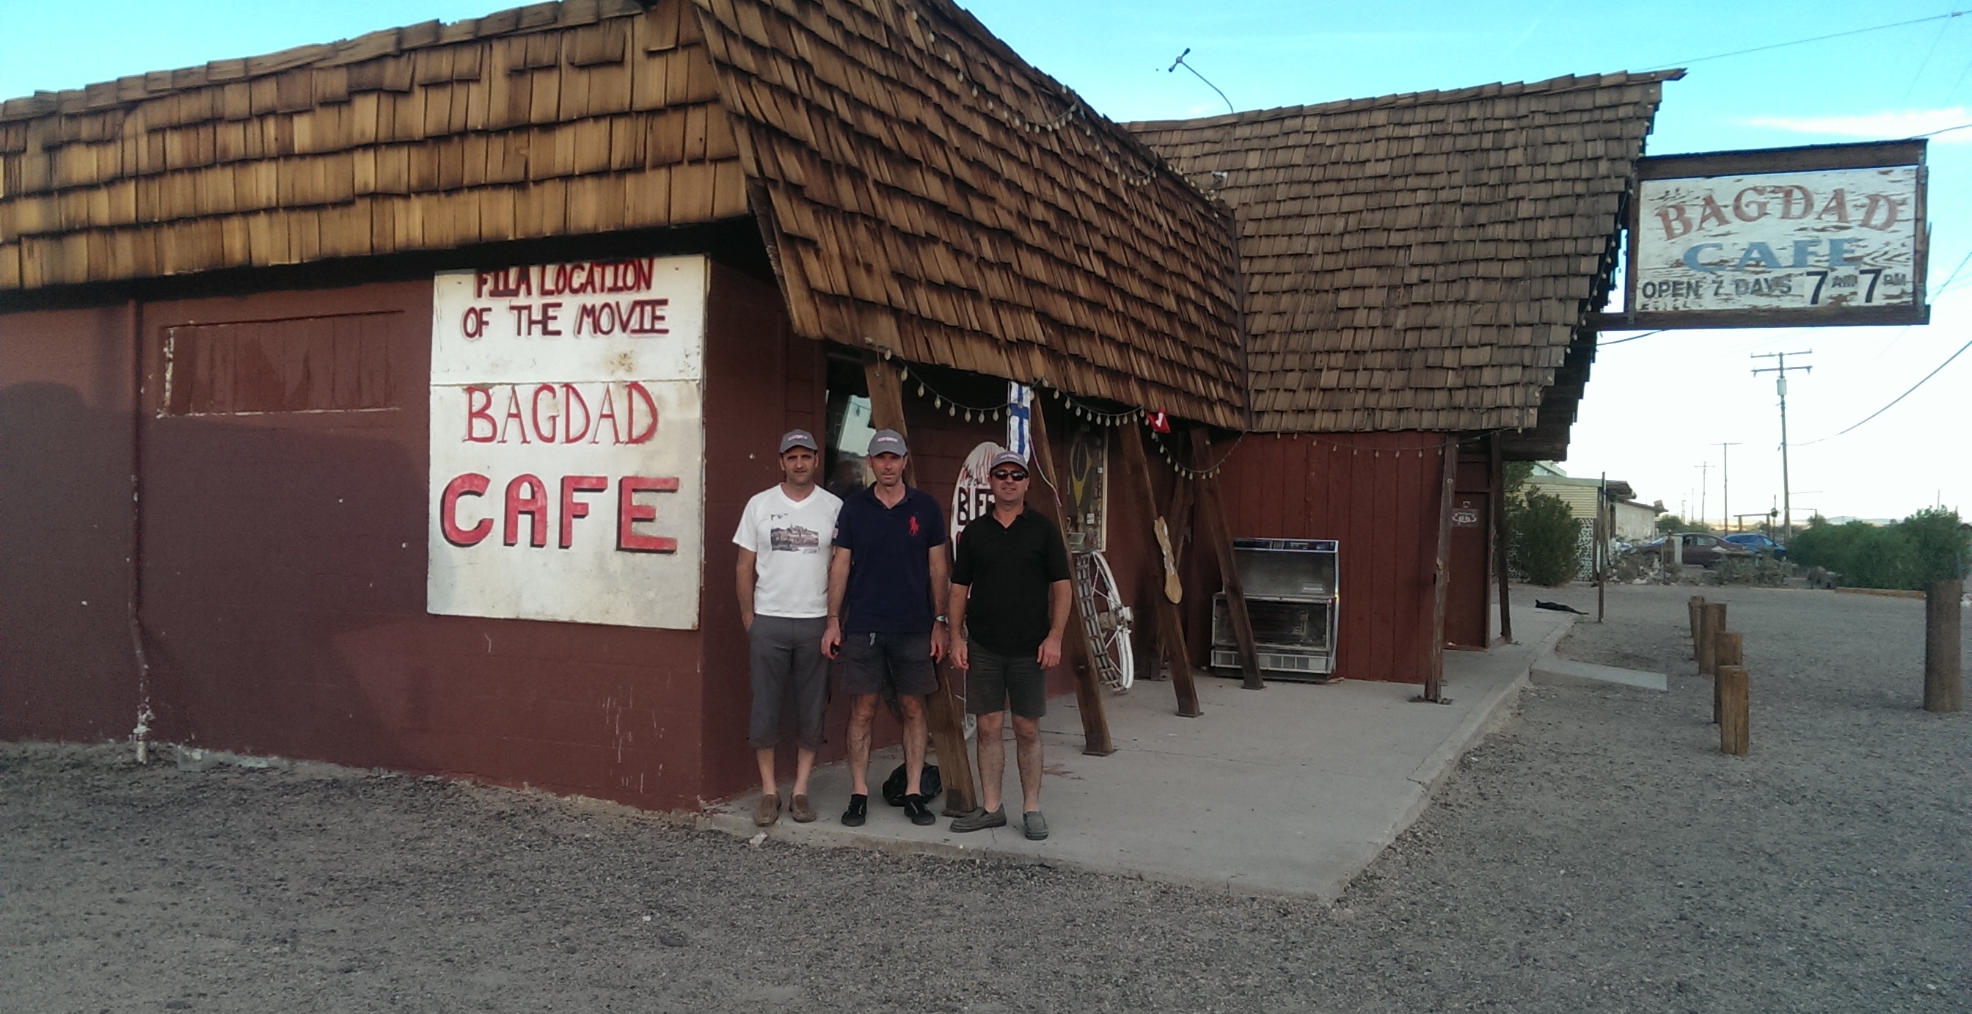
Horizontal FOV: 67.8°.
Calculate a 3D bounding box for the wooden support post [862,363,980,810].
[{"bbox_3d":[-0.320,0.360,7.232,0.130,2.284,0.130,-12,-6,24],"label":"wooden support post"}]

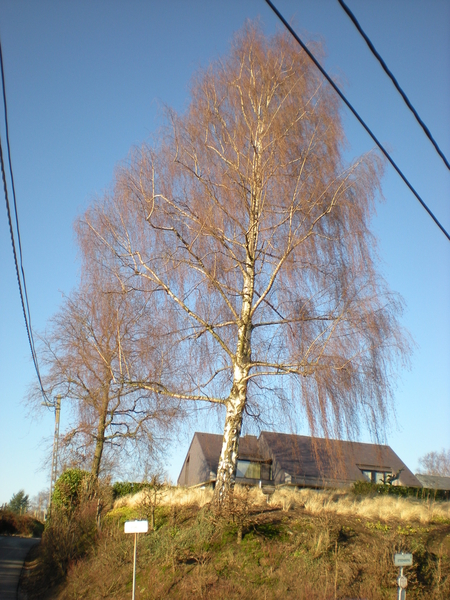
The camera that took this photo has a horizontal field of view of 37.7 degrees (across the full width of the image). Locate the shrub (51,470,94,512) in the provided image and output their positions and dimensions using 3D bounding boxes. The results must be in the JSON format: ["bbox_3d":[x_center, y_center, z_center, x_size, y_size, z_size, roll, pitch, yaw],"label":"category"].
[{"bbox_3d":[-6.631,8.350,28.831,1.900,1.893,1.800,0,-18,0],"label":"shrub"}]

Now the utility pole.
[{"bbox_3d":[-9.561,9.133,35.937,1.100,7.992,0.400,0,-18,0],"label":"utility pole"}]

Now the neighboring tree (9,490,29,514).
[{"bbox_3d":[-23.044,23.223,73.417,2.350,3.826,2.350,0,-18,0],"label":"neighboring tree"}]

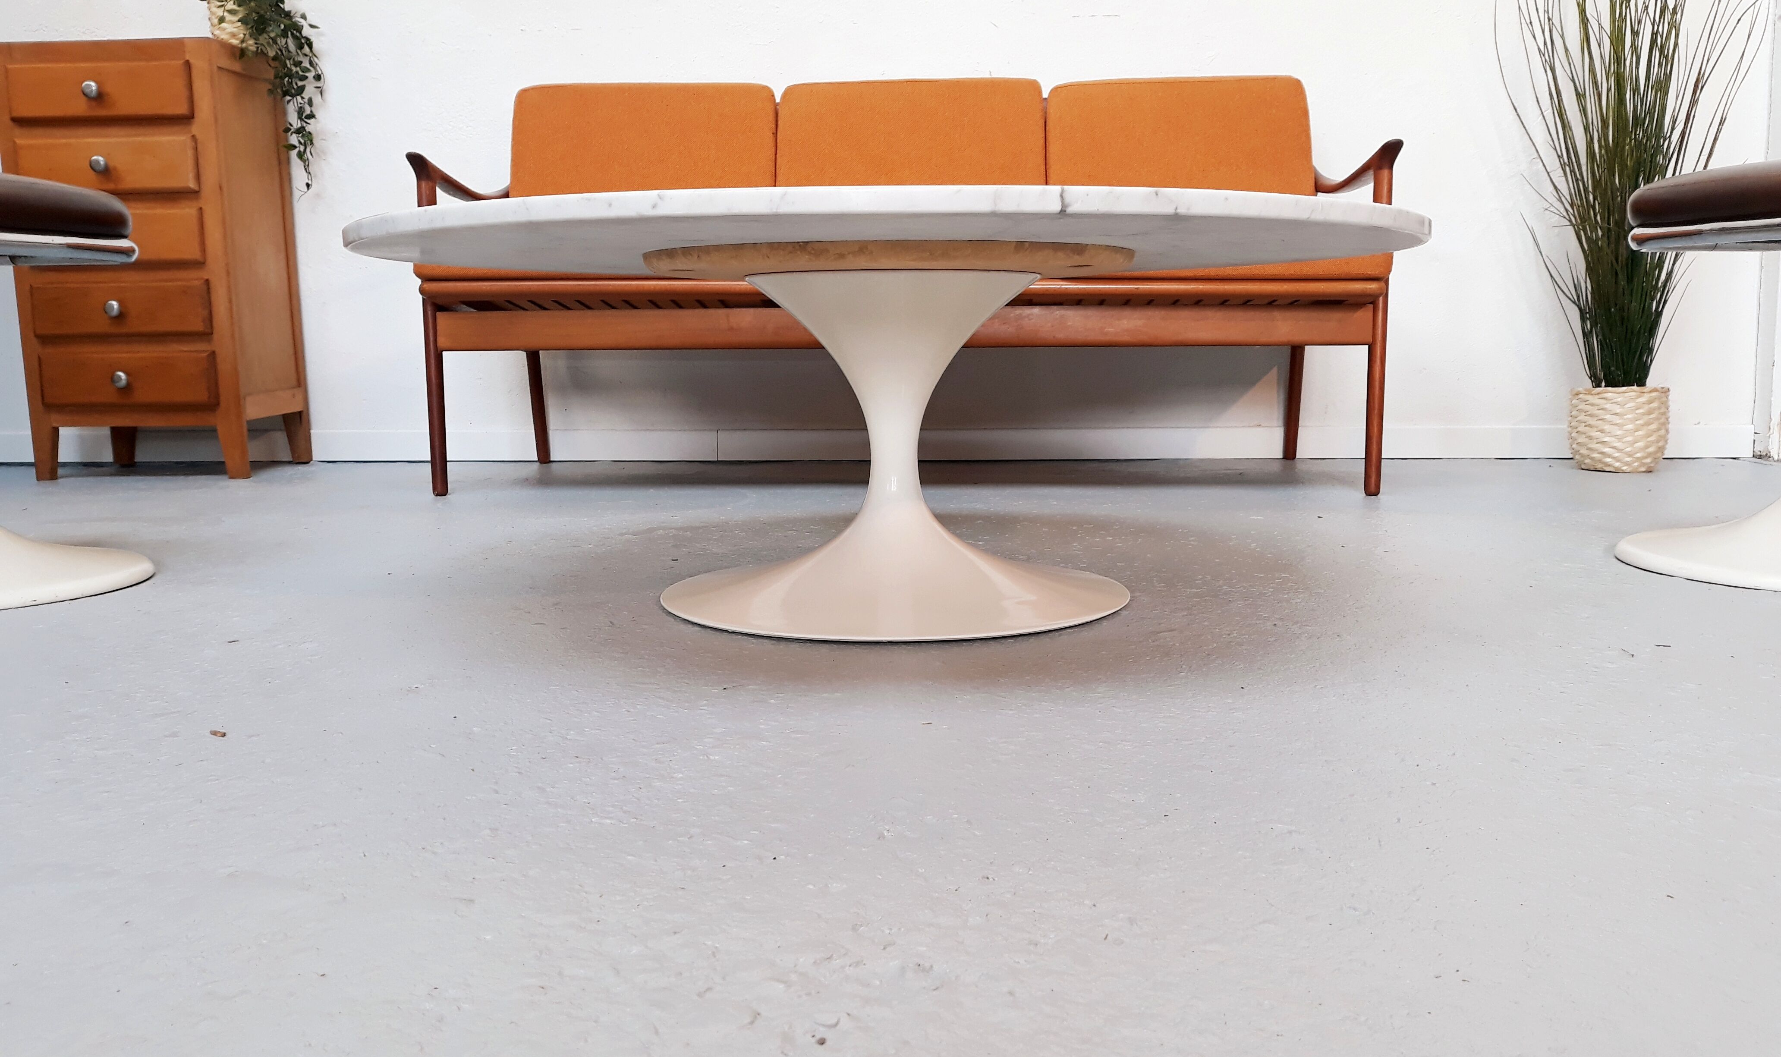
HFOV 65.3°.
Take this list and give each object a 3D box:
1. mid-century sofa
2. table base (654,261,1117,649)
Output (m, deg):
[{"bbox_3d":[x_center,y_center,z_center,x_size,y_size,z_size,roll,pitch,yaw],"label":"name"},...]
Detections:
[{"bbox_3d":[0.029,-0.502,2.768,1.726,0.802,0.737,0,8,3],"label":"mid-century sofa"},{"bbox_3d":[0.004,-0.104,1.565,0.531,0.354,0.531,0,8,3],"label":"table base"}]

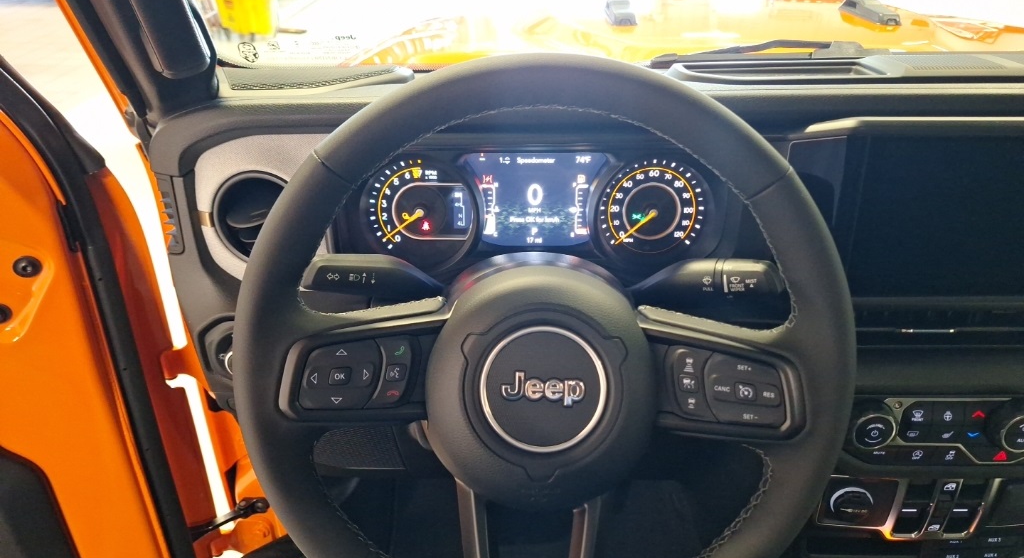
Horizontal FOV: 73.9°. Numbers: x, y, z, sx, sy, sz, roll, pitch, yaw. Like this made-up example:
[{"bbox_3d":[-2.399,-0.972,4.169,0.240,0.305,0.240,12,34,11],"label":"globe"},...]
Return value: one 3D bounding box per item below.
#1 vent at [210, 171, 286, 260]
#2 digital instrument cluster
[{"bbox_3d":[-0.222,-0.056,0.612,0.086,0.086,0.035,1,15,2],"label":"vent"},{"bbox_3d":[0.023,-0.064,0.622,0.333,0.118,0.045,0,14,0],"label":"digital instrument cluster"}]

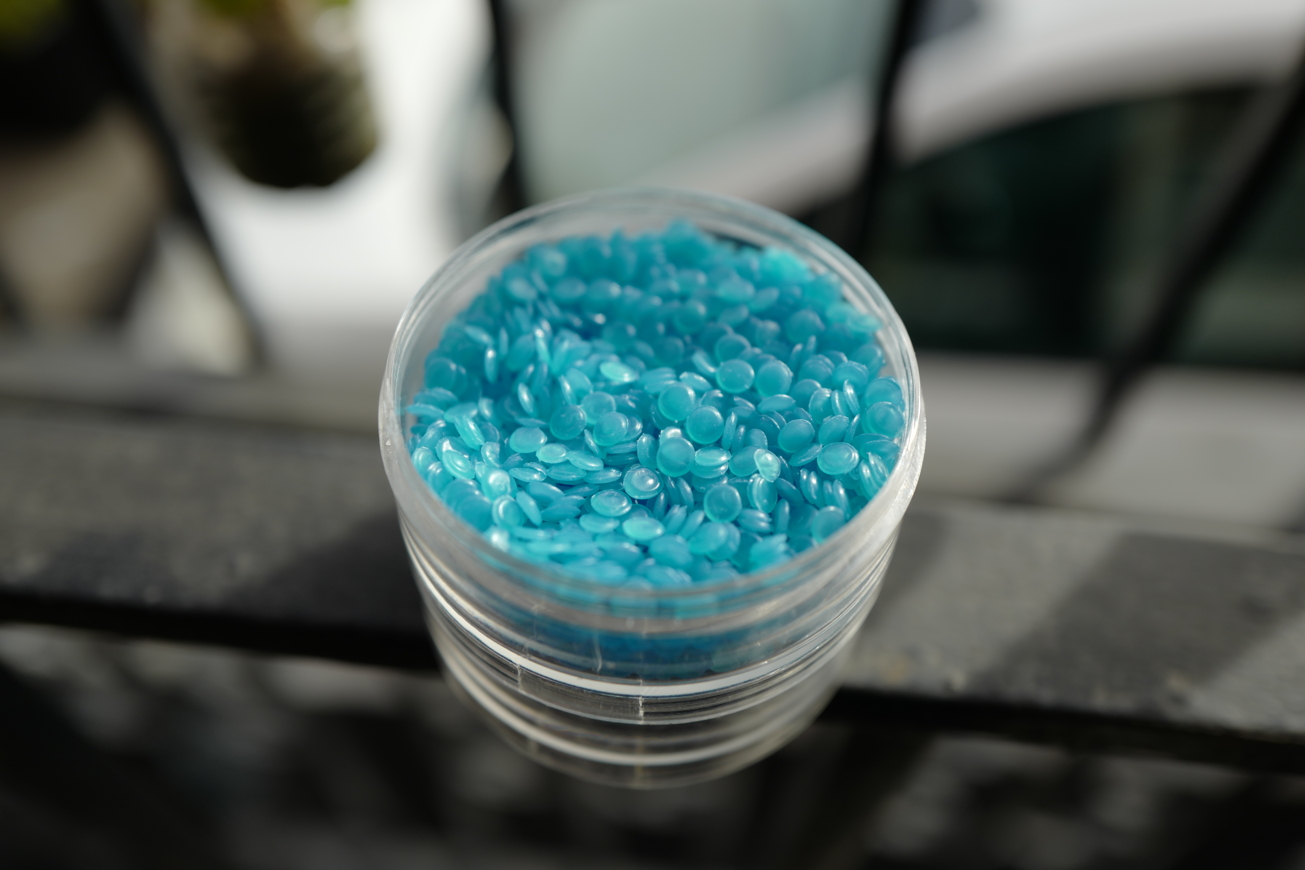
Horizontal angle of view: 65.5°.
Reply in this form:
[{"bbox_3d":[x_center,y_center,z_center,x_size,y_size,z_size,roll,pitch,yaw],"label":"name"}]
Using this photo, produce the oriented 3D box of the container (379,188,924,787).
[{"bbox_3d":[0.000,0.005,0.131,0.063,0.046,0.063,1,51,0],"label":"container"}]

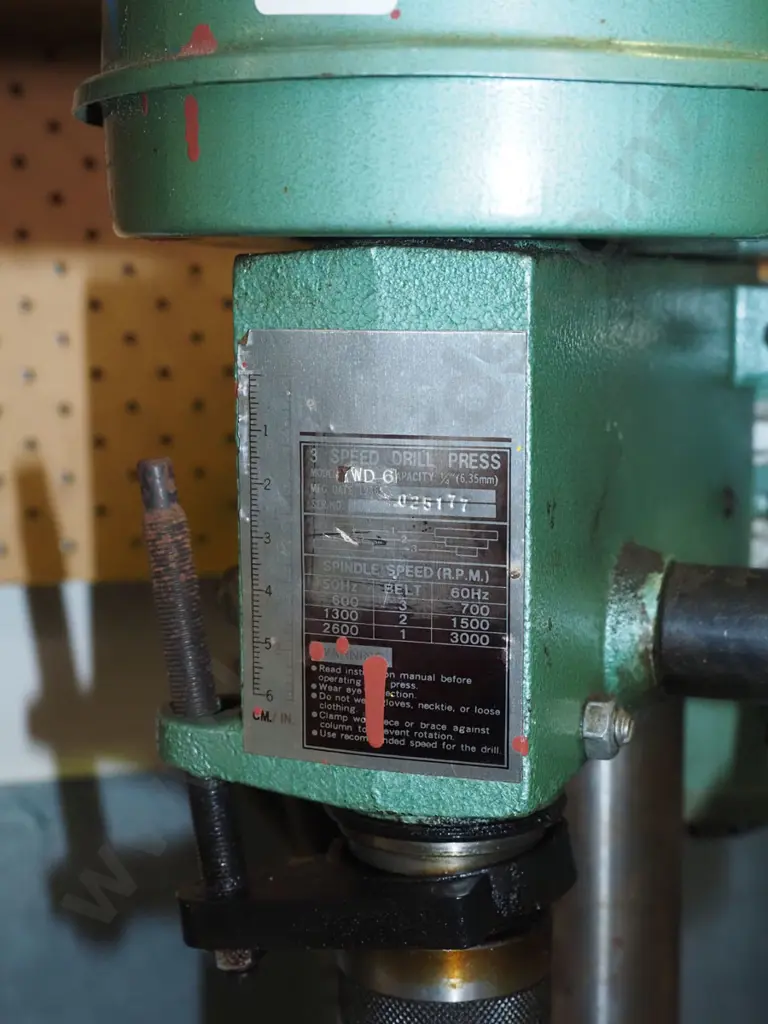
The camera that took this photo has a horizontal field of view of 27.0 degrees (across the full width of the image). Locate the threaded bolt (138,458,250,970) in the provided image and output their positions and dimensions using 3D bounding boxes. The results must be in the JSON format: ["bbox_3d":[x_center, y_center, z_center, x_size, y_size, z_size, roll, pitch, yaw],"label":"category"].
[{"bbox_3d":[-0.036,0.040,0.310,0.008,0.101,0.008,-9,5,-8],"label":"threaded bolt"}]

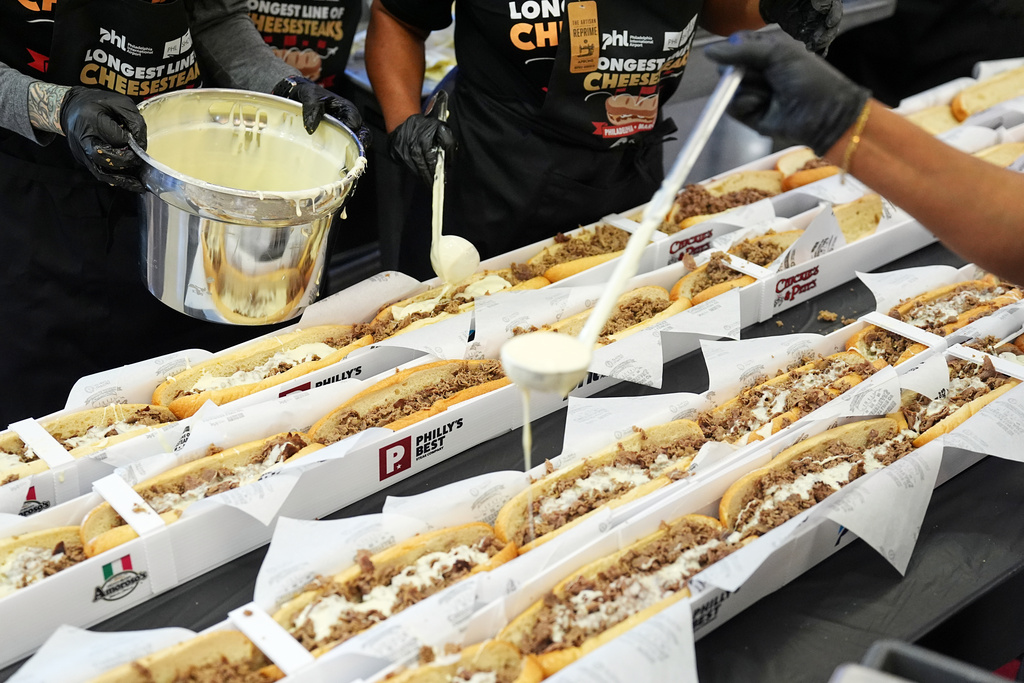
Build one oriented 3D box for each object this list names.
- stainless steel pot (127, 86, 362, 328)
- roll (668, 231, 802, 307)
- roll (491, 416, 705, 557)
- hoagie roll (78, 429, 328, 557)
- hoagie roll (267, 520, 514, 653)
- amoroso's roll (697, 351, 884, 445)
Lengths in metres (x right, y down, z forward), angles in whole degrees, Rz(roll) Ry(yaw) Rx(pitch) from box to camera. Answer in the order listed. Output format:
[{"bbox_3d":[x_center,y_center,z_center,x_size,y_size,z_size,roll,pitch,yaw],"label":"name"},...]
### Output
[{"bbox_3d":[-0.350,-0.169,1.797,0.295,0.203,0.295,10,32,-6],"label":"stainless steel pot"},{"bbox_3d":[0.325,-0.088,1.925,0.280,0.068,0.088,-22,35,-33],"label":"roll"},{"bbox_3d":[0.104,0.162,1.482,0.292,0.068,0.089,-22,35,-33],"label":"roll"},{"bbox_3d":[-0.320,0.168,1.477,0.281,0.068,0.088,-22,35,-33],"label":"hoagie roll"},{"bbox_3d":[-0.115,0.249,1.328,0.280,0.068,0.088,-22,35,-33],"label":"hoagie roll"},{"bbox_3d":[0.326,0.074,1.635,0.280,0.068,0.089,-22,35,-33],"label":"amoroso's roll"}]

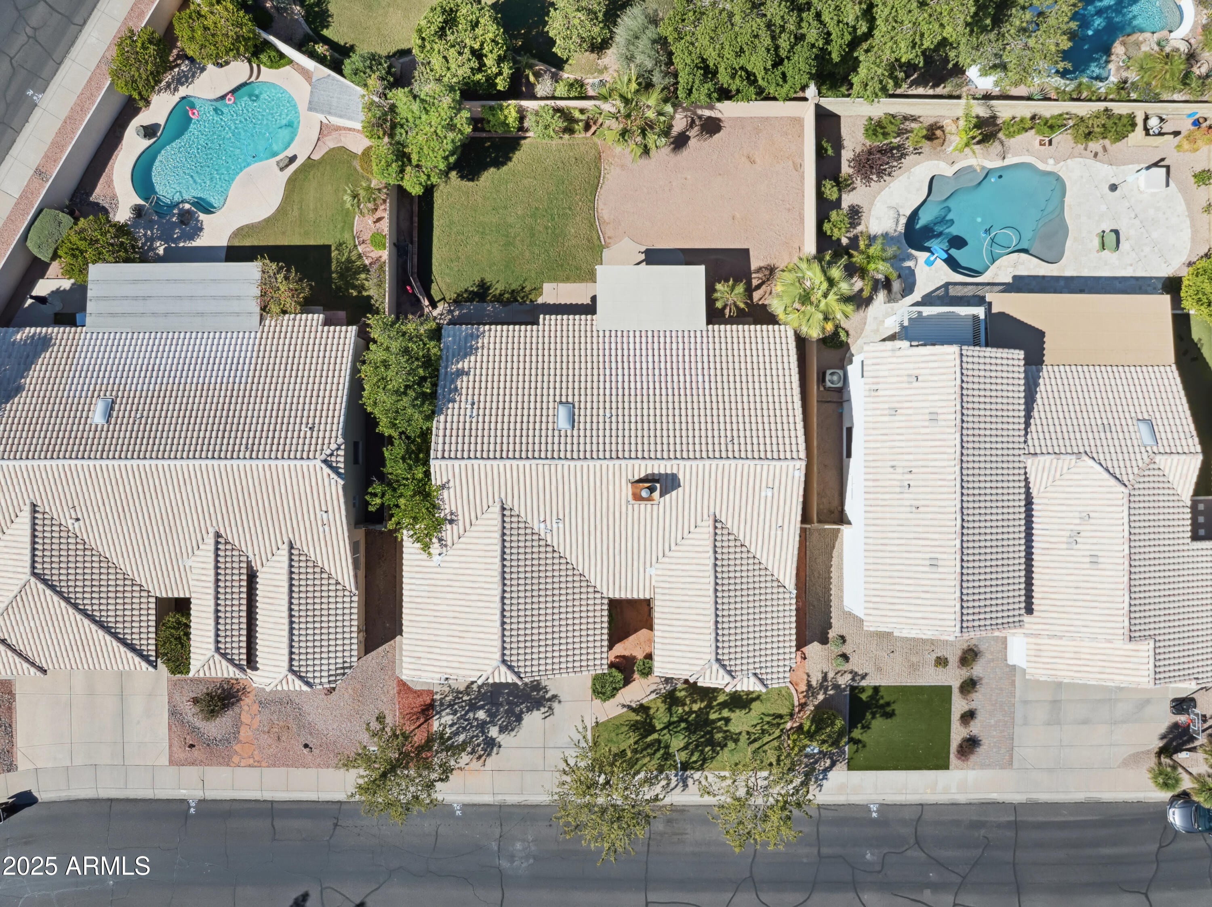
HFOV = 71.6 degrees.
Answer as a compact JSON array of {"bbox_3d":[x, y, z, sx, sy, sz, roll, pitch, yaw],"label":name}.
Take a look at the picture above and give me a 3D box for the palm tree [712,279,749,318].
[{"bbox_3d":[6.250,-7.750,42.750,1.850,2.500,1.950,0,90,0],"label":"palm tree"}]

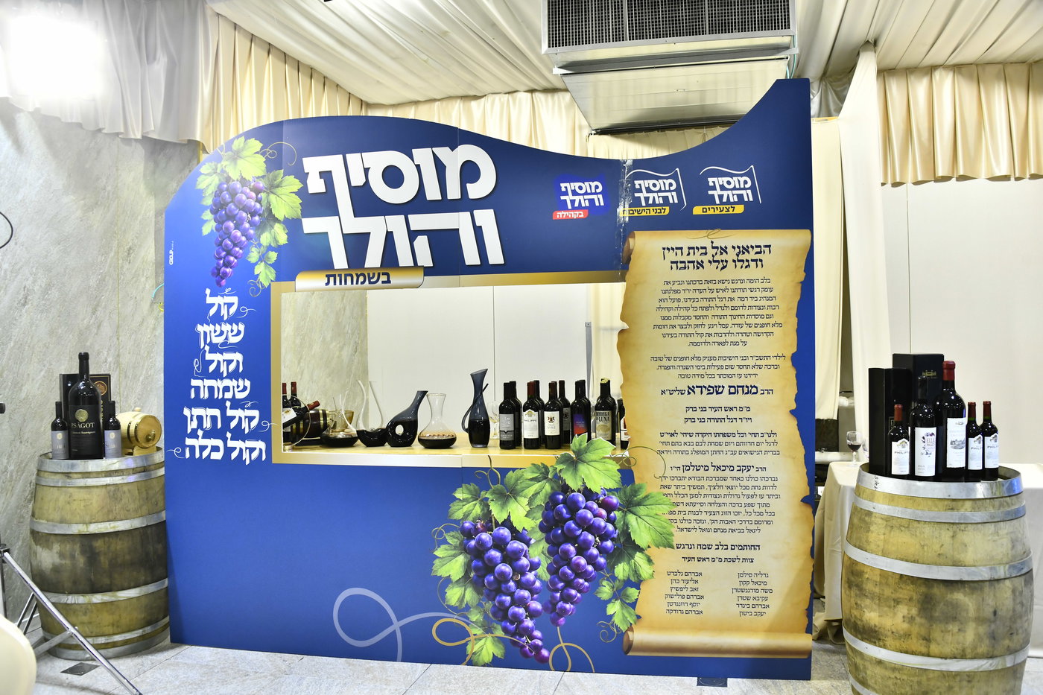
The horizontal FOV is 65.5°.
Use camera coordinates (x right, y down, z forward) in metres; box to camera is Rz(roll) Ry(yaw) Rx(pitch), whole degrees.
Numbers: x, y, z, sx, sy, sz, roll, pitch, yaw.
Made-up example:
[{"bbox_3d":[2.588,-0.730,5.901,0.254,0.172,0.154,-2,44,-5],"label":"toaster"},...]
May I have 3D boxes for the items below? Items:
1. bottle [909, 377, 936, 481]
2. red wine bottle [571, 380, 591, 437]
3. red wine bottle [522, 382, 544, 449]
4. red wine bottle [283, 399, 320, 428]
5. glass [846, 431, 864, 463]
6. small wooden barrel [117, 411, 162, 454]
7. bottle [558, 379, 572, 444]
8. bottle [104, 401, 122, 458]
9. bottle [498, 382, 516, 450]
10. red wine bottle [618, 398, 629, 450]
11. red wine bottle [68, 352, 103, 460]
[{"bbox_3d":[1.458,0.306,2.944,0.095,0.398,0.095,-1,0,-3],"label":"bottle"},{"bbox_3d":[0.266,0.308,3.690,0.075,0.302,0.075,0,0,-7],"label":"red wine bottle"},{"bbox_3d":[0.048,0.310,3.690,0.075,0.303,0.075,0,0,8],"label":"red wine bottle"},{"bbox_3d":[-1.099,0.329,3.870,0.300,0.075,0.075,-25,0,6],"label":"red wine bottle"},{"bbox_3d":[1.874,0.569,4.560,0.087,0.195,0.087,-1,0,23],"label":"glass"},{"bbox_3d":[-1.941,0.431,4.055,0.230,0.236,0.187,-1,0,17],"label":"small wooden barrel"},{"bbox_3d":[0.196,0.305,3.847,0.075,0.298,0.075,-1,0,-17],"label":"bottle"},{"bbox_3d":[-1.918,0.398,3.810,0.075,0.298,0.075,0,0,-27],"label":"bottle"},{"bbox_3d":[-0.063,0.314,3.700,0.075,0.302,0.075,0,0,7],"label":"bottle"},{"bbox_3d":[0.462,0.321,3.626,0.068,0.262,0.068,-1,0,7],"label":"red wine bottle"},{"bbox_3d":[-2.074,0.288,3.858,0.150,0.527,0.150,-1,0,-16],"label":"red wine bottle"}]

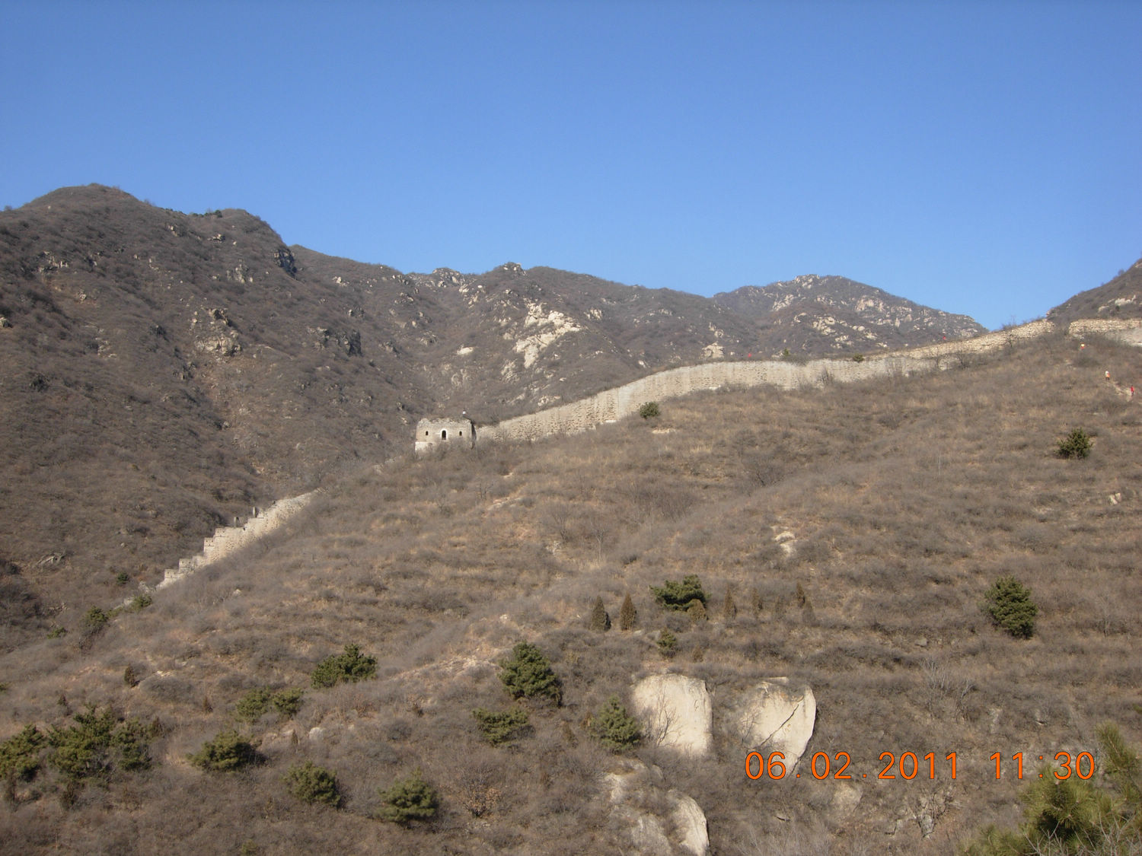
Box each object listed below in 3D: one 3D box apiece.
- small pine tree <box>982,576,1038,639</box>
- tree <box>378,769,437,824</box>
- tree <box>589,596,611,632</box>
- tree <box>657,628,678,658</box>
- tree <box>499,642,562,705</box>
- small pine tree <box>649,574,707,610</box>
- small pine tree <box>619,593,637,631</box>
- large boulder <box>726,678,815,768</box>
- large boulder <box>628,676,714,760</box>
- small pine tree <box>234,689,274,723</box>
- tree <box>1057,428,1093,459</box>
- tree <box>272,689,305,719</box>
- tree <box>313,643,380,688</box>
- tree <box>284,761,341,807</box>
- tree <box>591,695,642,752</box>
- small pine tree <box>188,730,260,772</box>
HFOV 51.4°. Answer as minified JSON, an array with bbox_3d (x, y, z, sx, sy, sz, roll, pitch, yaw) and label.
[{"bbox_3d":[36.220,14.800,98.000,4.500,5.230,4.270,0,0,0],"label":"small pine tree"},{"bbox_3d":[-13.570,30.790,99.000,5.050,4.590,4.700,0,-2,0],"label":"tree"},{"bbox_3d":[2.880,18.480,118.000,2.240,3.470,2.080,0,-2,0],"label":"tree"},{"bbox_3d":[9.170,20.500,113.000,1.890,2.830,1.760,0,-2,0],"label":"tree"},{"bbox_3d":[-3.140,18.870,91.000,4.710,4.850,4.470,0,0,0],"label":"tree"},{"bbox_3d":[9.340,14.410,104.000,4.850,3.120,3.880,0,0,0],"label":"small pine tree"},{"bbox_3d":[4.860,15.630,101.000,1.550,3.260,1.550,0,0,0],"label":"small pine tree"},{"bbox_3d":[15.140,22.380,90.000,6.490,6.830,3.900,0,0,0],"label":"large boulder"},{"bbox_3d":[9.040,25.960,107.000,7.110,6.890,4.800,0,-2,0],"label":"large boulder"},{"bbox_3d":[-24.530,21.530,92.000,3.020,2.630,2.720,0,0,0],"label":"small pine tree"},{"bbox_3d":[65.610,2.040,155.000,4.520,4.110,4.200,0,-2,0],"label":"tree"},{"bbox_3d":[-21.910,21.390,92.000,2.480,2.350,2.360,0,0,0],"label":"tree"},{"bbox_3d":[-22.470,23.670,118.000,6.360,4.430,5.090,0,-2,0],"label":"tree"},{"bbox_3d":[-22.180,30.610,102.000,4.760,3.900,4.420,0,-2,0],"label":"tree"},{"bbox_3d":[4.020,26.150,105.000,4.360,4.950,4.060,0,-2,0],"label":"tree"},{"bbox_3d":[-24.870,23.180,85.000,4.950,3.000,3.960,0,0,0],"label":"small pine tree"}]

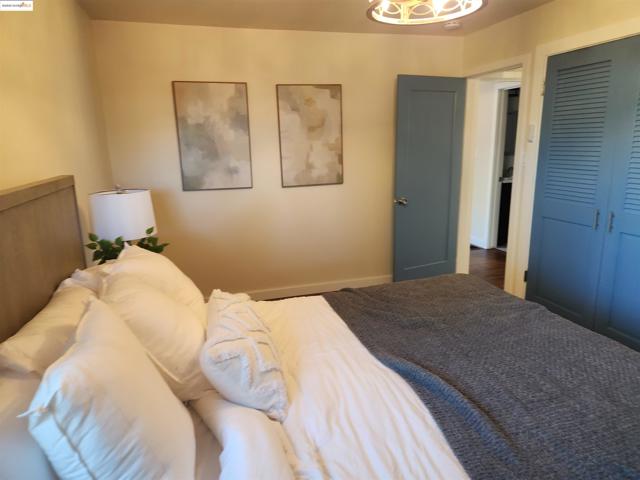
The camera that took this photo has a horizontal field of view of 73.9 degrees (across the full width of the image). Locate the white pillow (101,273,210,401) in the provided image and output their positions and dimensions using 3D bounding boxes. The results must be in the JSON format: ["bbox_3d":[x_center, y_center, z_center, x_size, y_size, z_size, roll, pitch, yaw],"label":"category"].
[{"bbox_3d":[-0.598,0.293,1.644,0.180,0.480,0.510,-36,20,-6],"label":"white pillow"}]

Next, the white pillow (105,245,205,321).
[{"bbox_3d":[-0.763,0.250,1.905,0.190,0.500,0.600,-34,20,-6],"label":"white pillow"}]

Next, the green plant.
[{"bbox_3d":[-1.103,0.103,2.508,0.360,0.340,0.420,-5,14,-15],"label":"green plant"}]

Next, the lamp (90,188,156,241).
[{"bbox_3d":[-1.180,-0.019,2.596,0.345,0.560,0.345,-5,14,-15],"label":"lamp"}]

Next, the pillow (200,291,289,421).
[{"bbox_3d":[-0.293,0.395,1.533,0.180,0.360,0.510,-40,21,2],"label":"pillow"}]

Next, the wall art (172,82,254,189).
[{"bbox_3d":[-0.913,-0.891,3.698,0.610,0.907,0.030,-5,14,-15],"label":"wall art"}]

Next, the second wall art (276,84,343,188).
[{"bbox_3d":[-0.077,-0.956,3.931,0.602,0.911,0.030,-5,14,-15],"label":"second wall art"}]

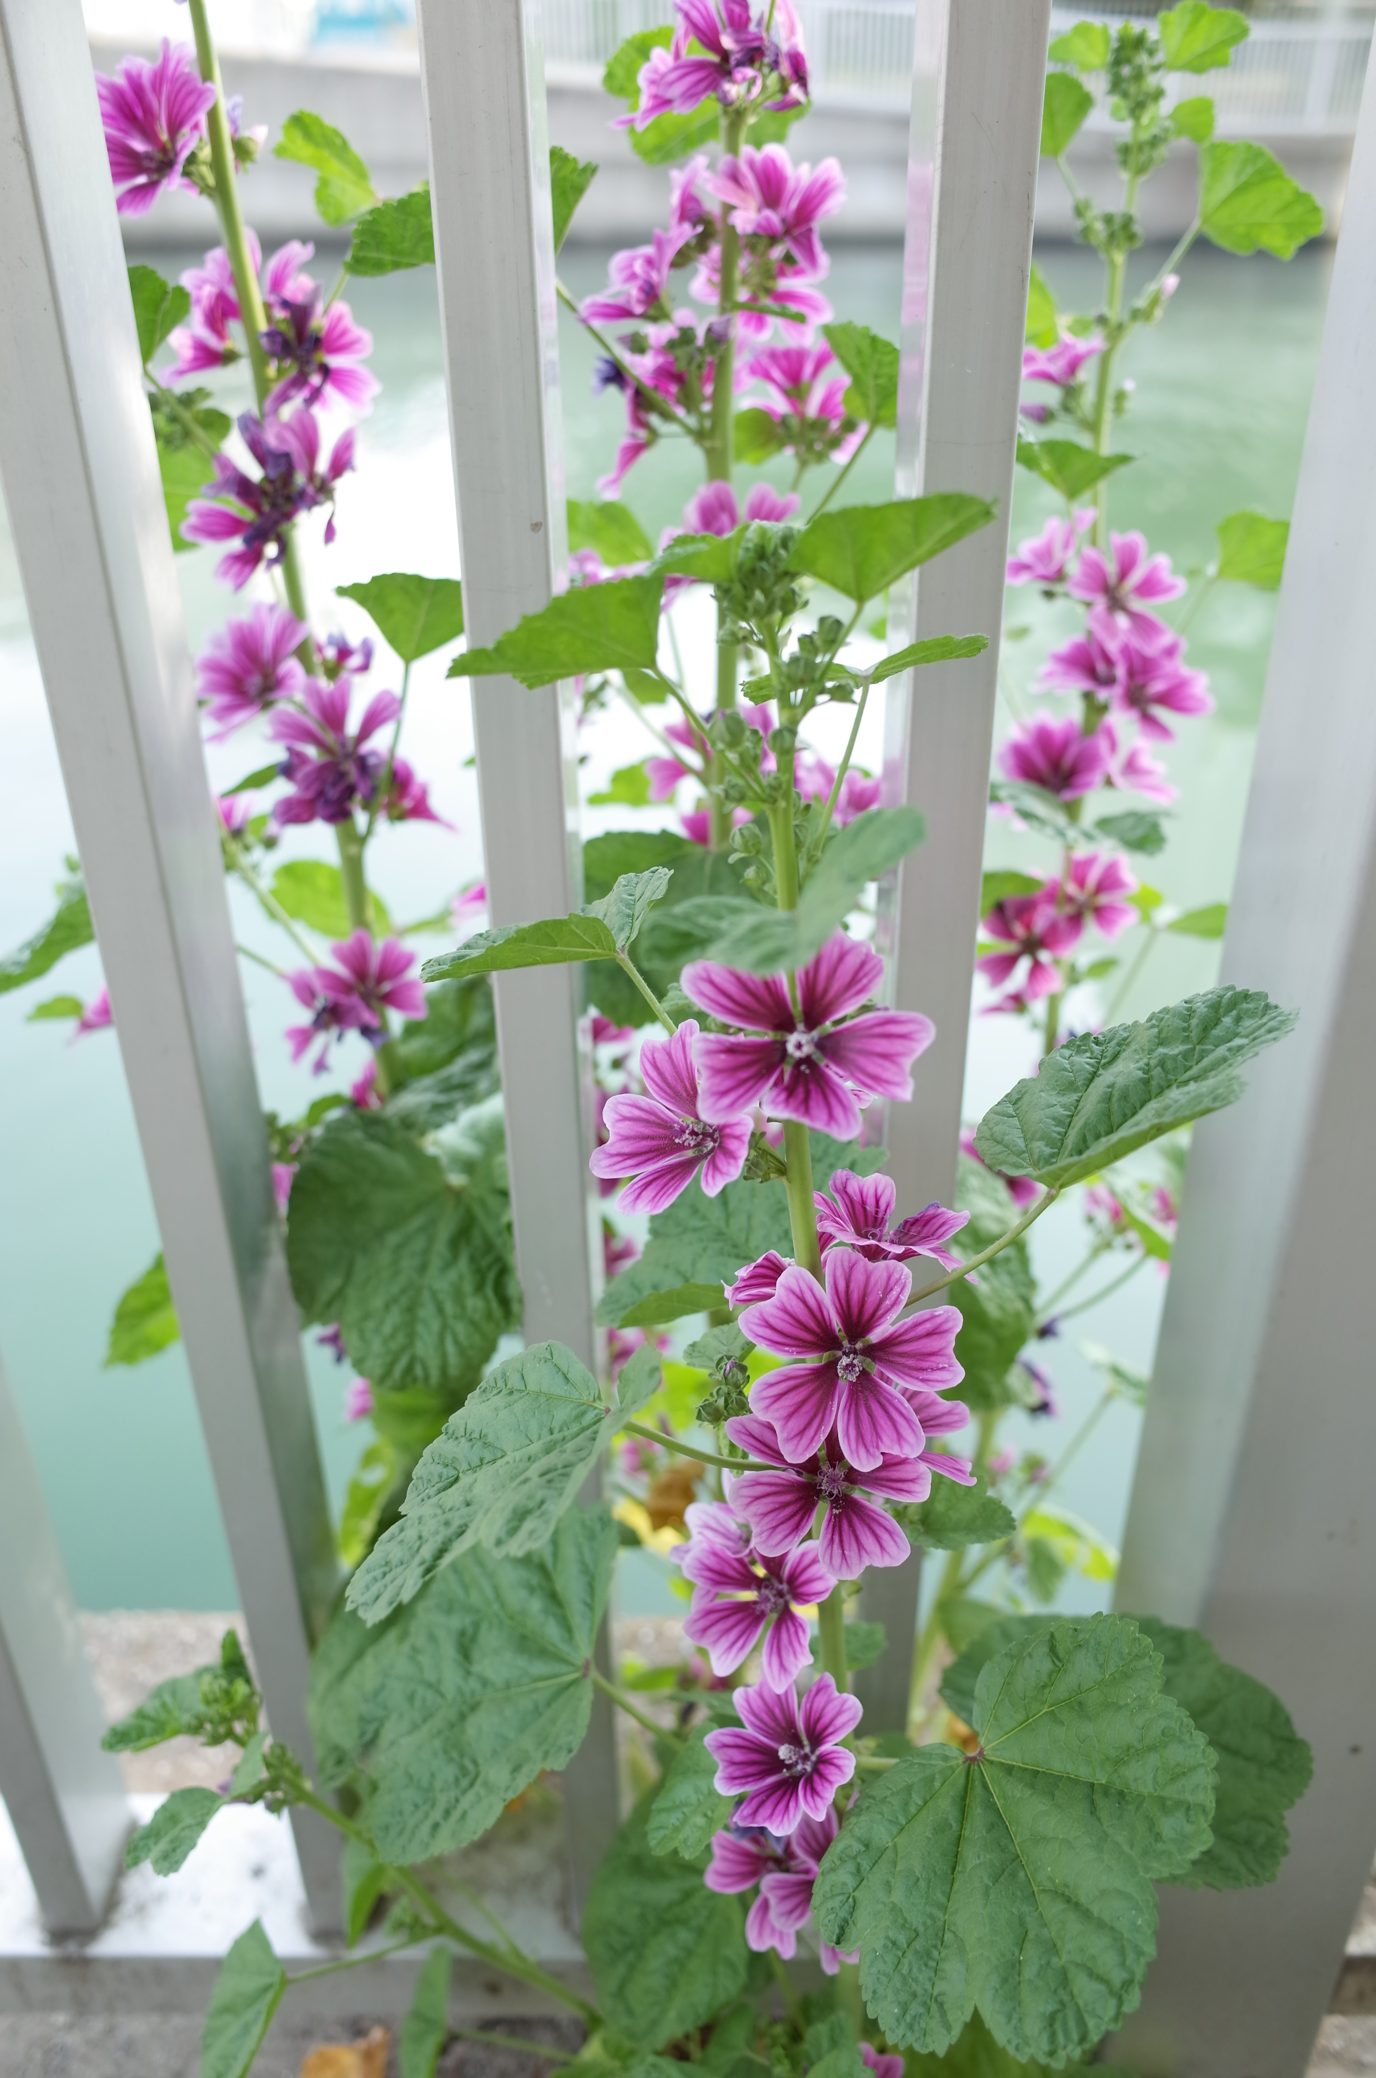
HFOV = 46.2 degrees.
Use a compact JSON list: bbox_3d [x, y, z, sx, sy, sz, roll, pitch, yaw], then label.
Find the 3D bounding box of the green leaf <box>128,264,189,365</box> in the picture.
[{"bbox_3d":[-0.184,-0.247,0.550,0.034,0.038,0.018,0,29,0],"label":"green leaf"}]

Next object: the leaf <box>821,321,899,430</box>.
[{"bbox_3d":[0.063,-0.228,0.555,0.037,0.038,0.014,2,22,6],"label":"leaf"}]

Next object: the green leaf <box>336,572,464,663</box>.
[{"bbox_3d":[-0.095,-0.145,0.555,0.056,0.040,0.020,0,37,0],"label":"green leaf"}]

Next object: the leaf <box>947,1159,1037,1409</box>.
[{"bbox_3d":[0.130,0.112,0.730,0.060,0.110,0.035,-1,-12,0],"label":"leaf"}]

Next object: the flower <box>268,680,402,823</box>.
[{"bbox_3d":[-0.136,-0.110,0.620,0.051,0.038,0.052,-4,65,-5],"label":"flower"}]

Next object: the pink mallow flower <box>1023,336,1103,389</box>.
[{"bbox_3d":[0.134,-0.251,0.595,0.042,0.026,0.036,13,32,23],"label":"pink mallow flower"}]

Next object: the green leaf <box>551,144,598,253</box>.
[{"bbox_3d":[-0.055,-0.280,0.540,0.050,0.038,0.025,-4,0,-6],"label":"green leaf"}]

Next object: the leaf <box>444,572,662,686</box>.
[{"bbox_3d":[-0.026,-0.082,0.325,0.044,0.022,0.030,-6,17,8],"label":"leaf"}]

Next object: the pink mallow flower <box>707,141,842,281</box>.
[{"bbox_3d":[0.032,-0.298,0.580,0.047,0.044,0.032,-9,-4,-14],"label":"pink mallow flower"}]

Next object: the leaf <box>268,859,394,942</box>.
[{"bbox_3d":[-0.152,-0.059,0.688,0.052,0.032,0.025,-1,29,0],"label":"leaf"}]

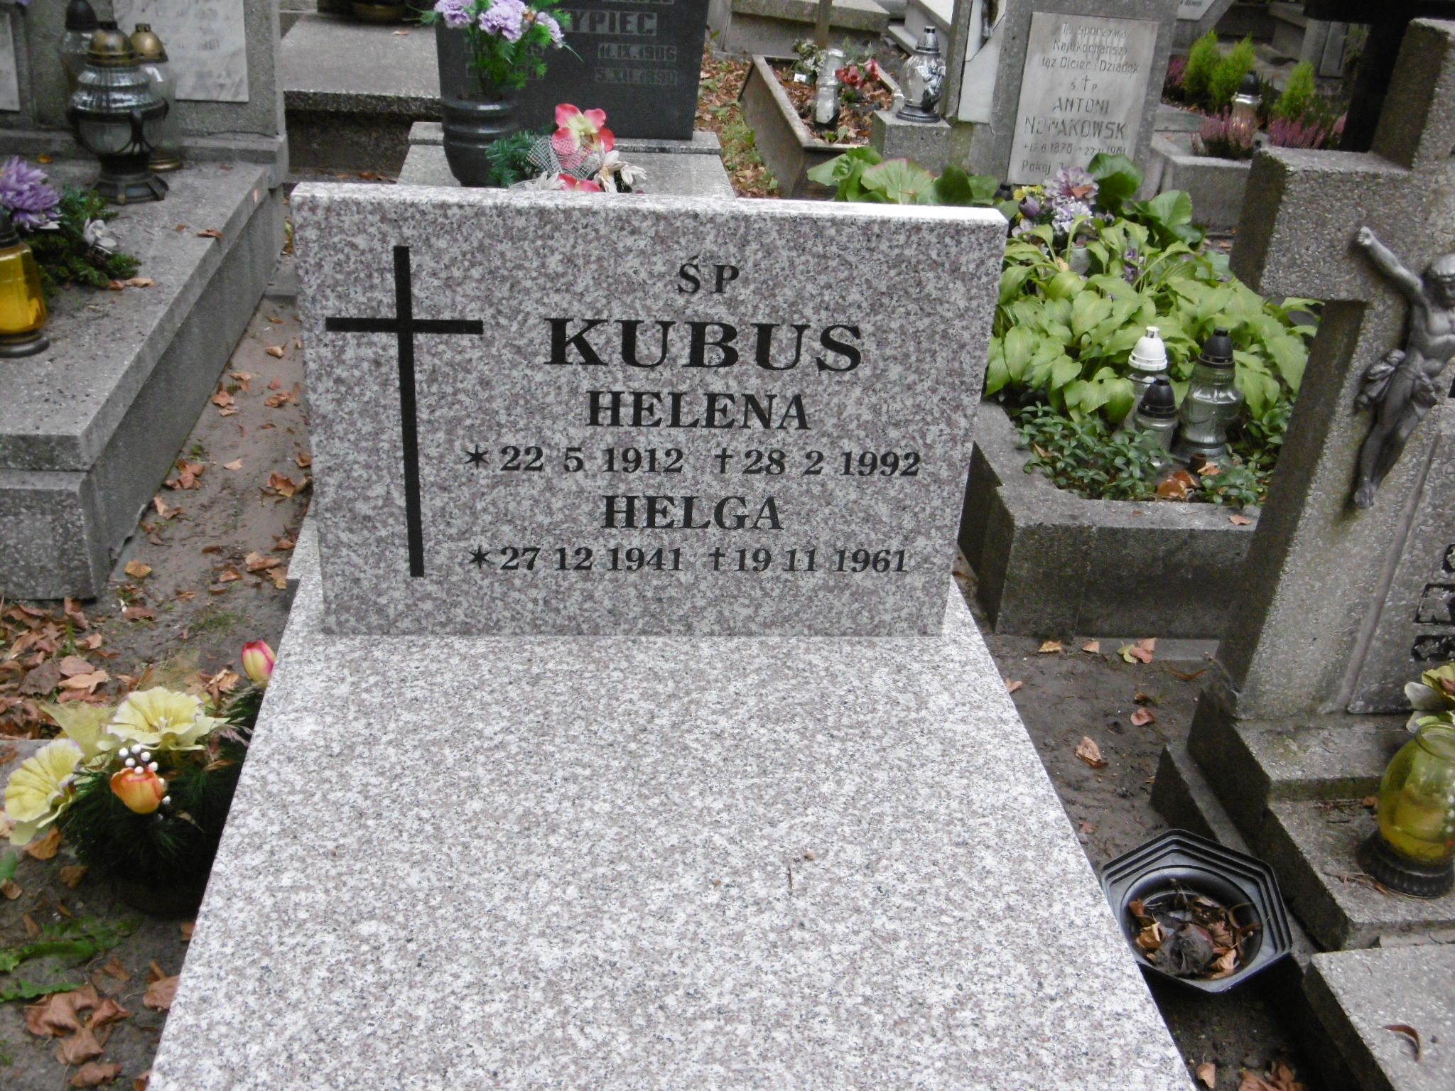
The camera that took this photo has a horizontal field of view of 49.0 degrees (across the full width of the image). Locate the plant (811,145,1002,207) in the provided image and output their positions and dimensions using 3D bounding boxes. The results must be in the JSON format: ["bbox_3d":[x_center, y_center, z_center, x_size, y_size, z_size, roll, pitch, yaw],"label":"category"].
[{"bbox_3d":[0.423,-0.854,3.850,0.440,0.220,0.330,1,29,-6],"label":"plant"}]

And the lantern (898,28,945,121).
[{"bbox_3d":[0.530,-1.284,4.343,0.128,0.237,0.128,3,29,-2],"label":"lantern"}]

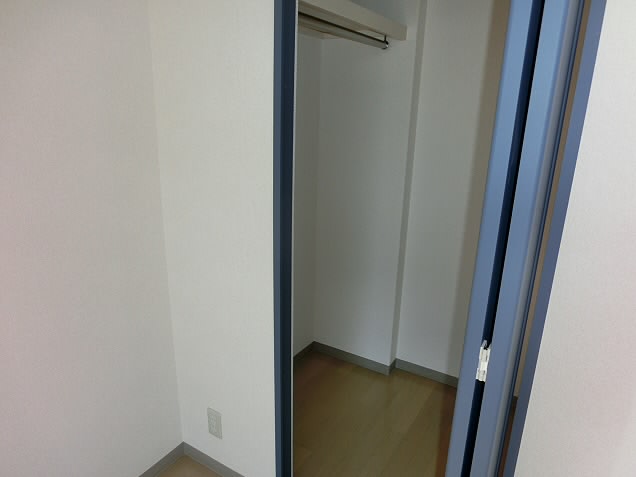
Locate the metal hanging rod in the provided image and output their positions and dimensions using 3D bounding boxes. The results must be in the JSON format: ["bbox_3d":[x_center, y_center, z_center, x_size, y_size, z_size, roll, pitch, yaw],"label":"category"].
[{"bbox_3d":[0.098,-0.797,1.713,0.029,0.029,0.850,12,20,30],"label":"metal hanging rod"}]

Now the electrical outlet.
[{"bbox_3d":[-0.416,0.750,1.775,0.071,0.120,0.010,12,20,30],"label":"electrical outlet"}]

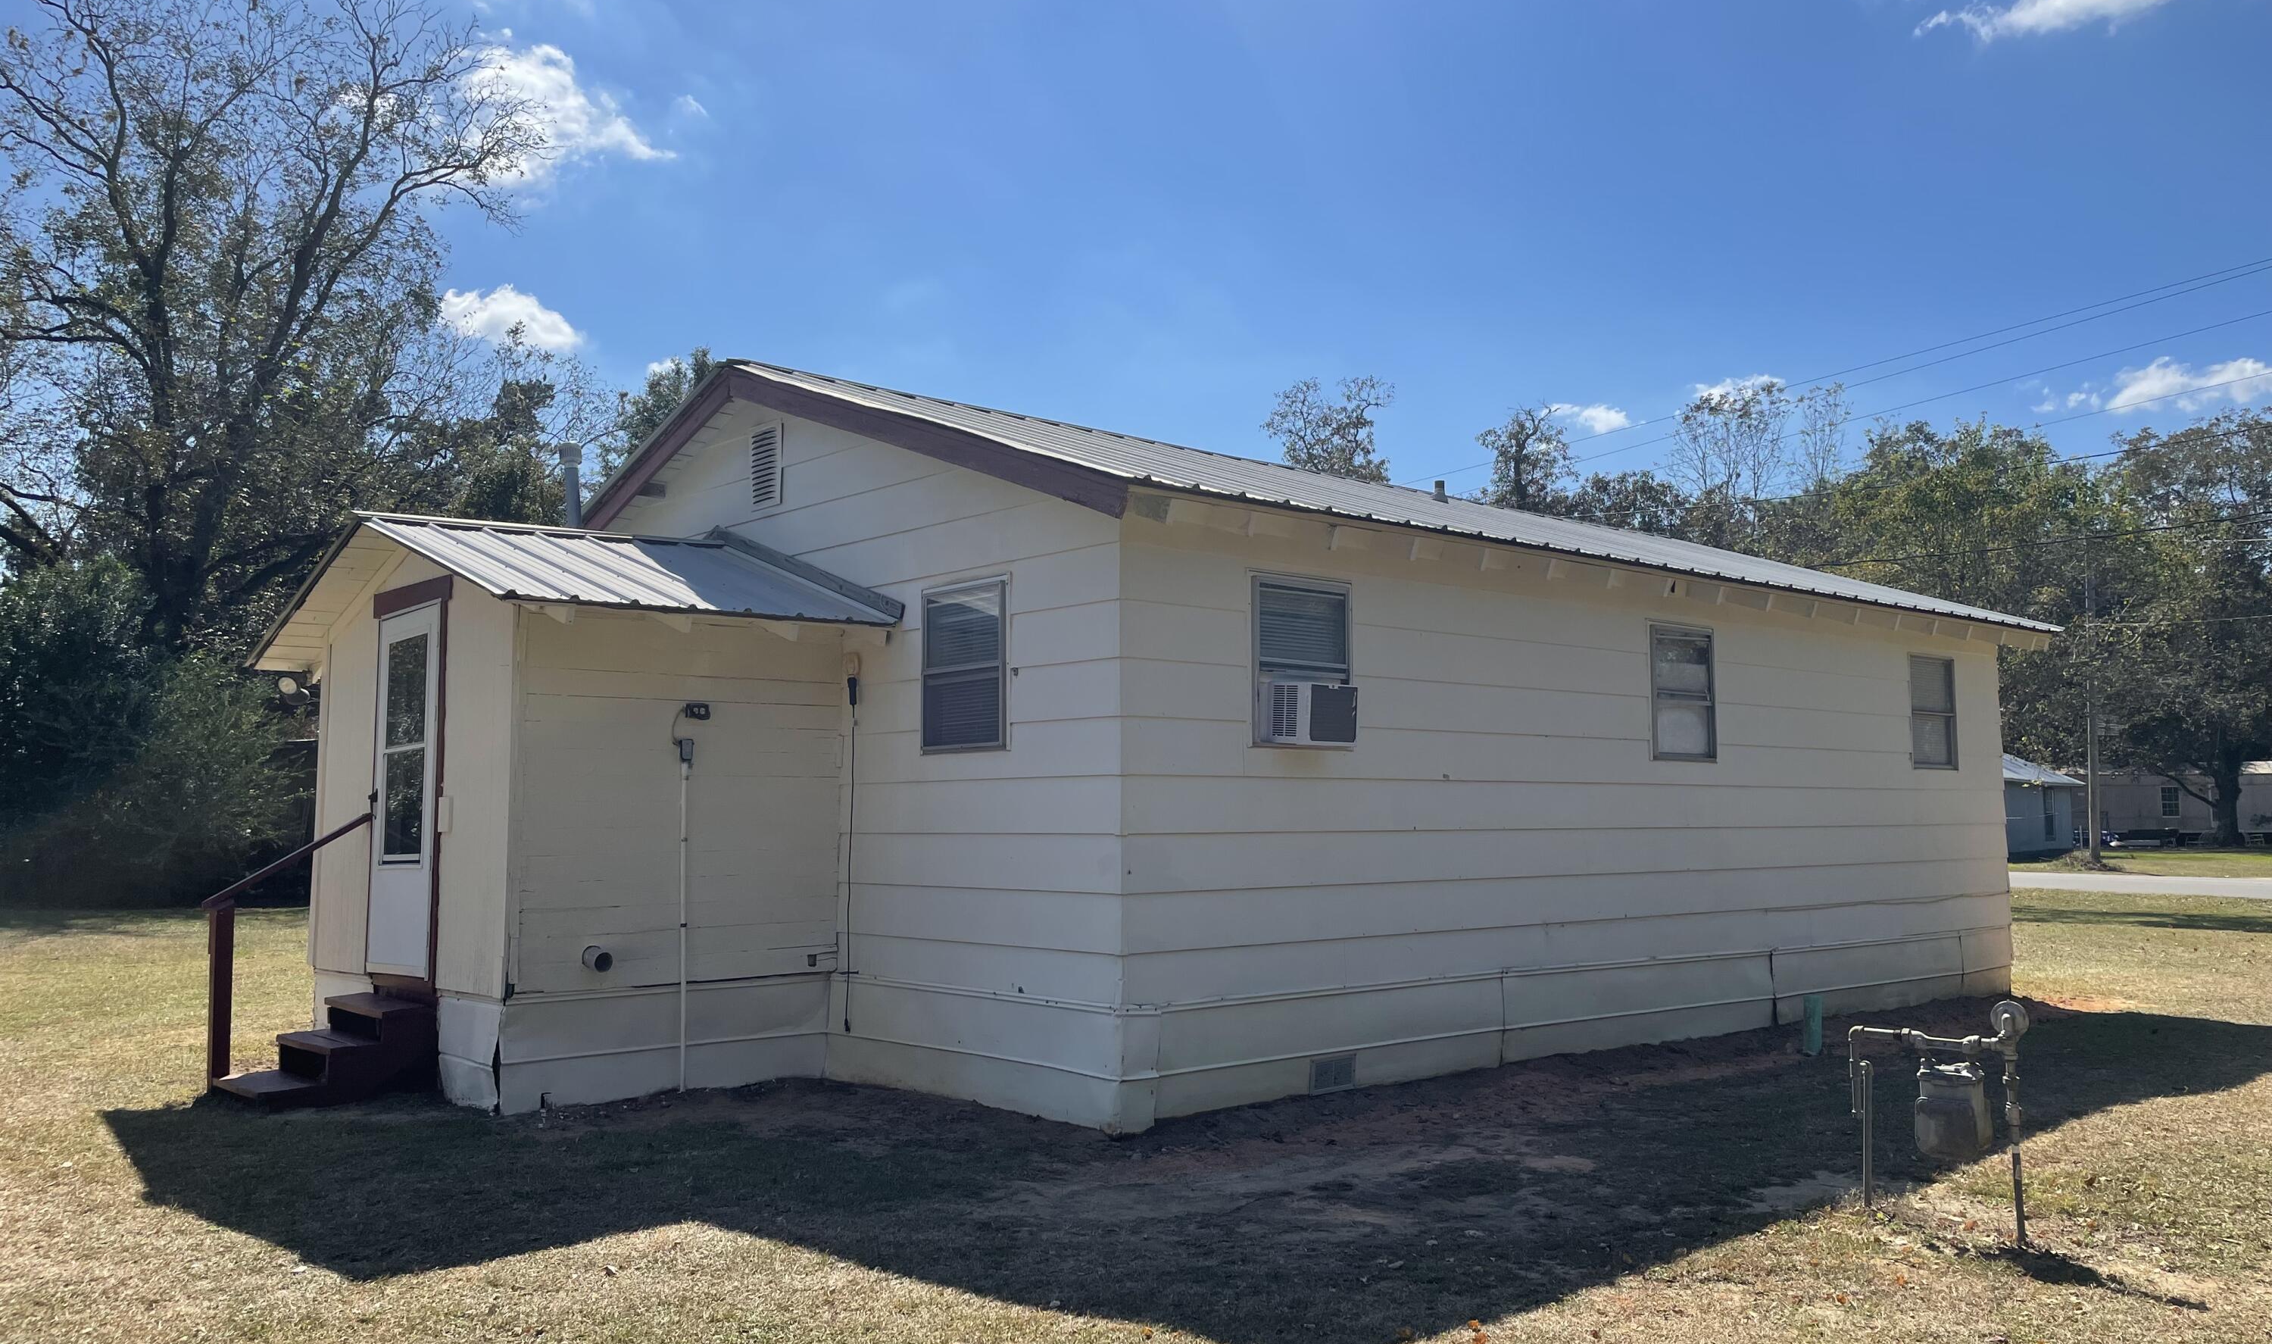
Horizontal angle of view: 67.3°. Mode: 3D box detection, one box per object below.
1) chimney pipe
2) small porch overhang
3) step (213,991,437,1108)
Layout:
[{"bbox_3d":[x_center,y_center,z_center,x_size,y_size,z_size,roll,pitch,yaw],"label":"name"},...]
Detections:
[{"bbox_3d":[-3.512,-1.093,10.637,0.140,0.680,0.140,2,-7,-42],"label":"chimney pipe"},{"bbox_3d":[-3.446,-0.519,10.085,2.230,0.840,3.840,4,-7,-42],"label":"small porch overhang"},{"bbox_3d":[-4.299,1.988,9.014,0.860,0.460,0.820,4,-7,-42],"label":"step"}]

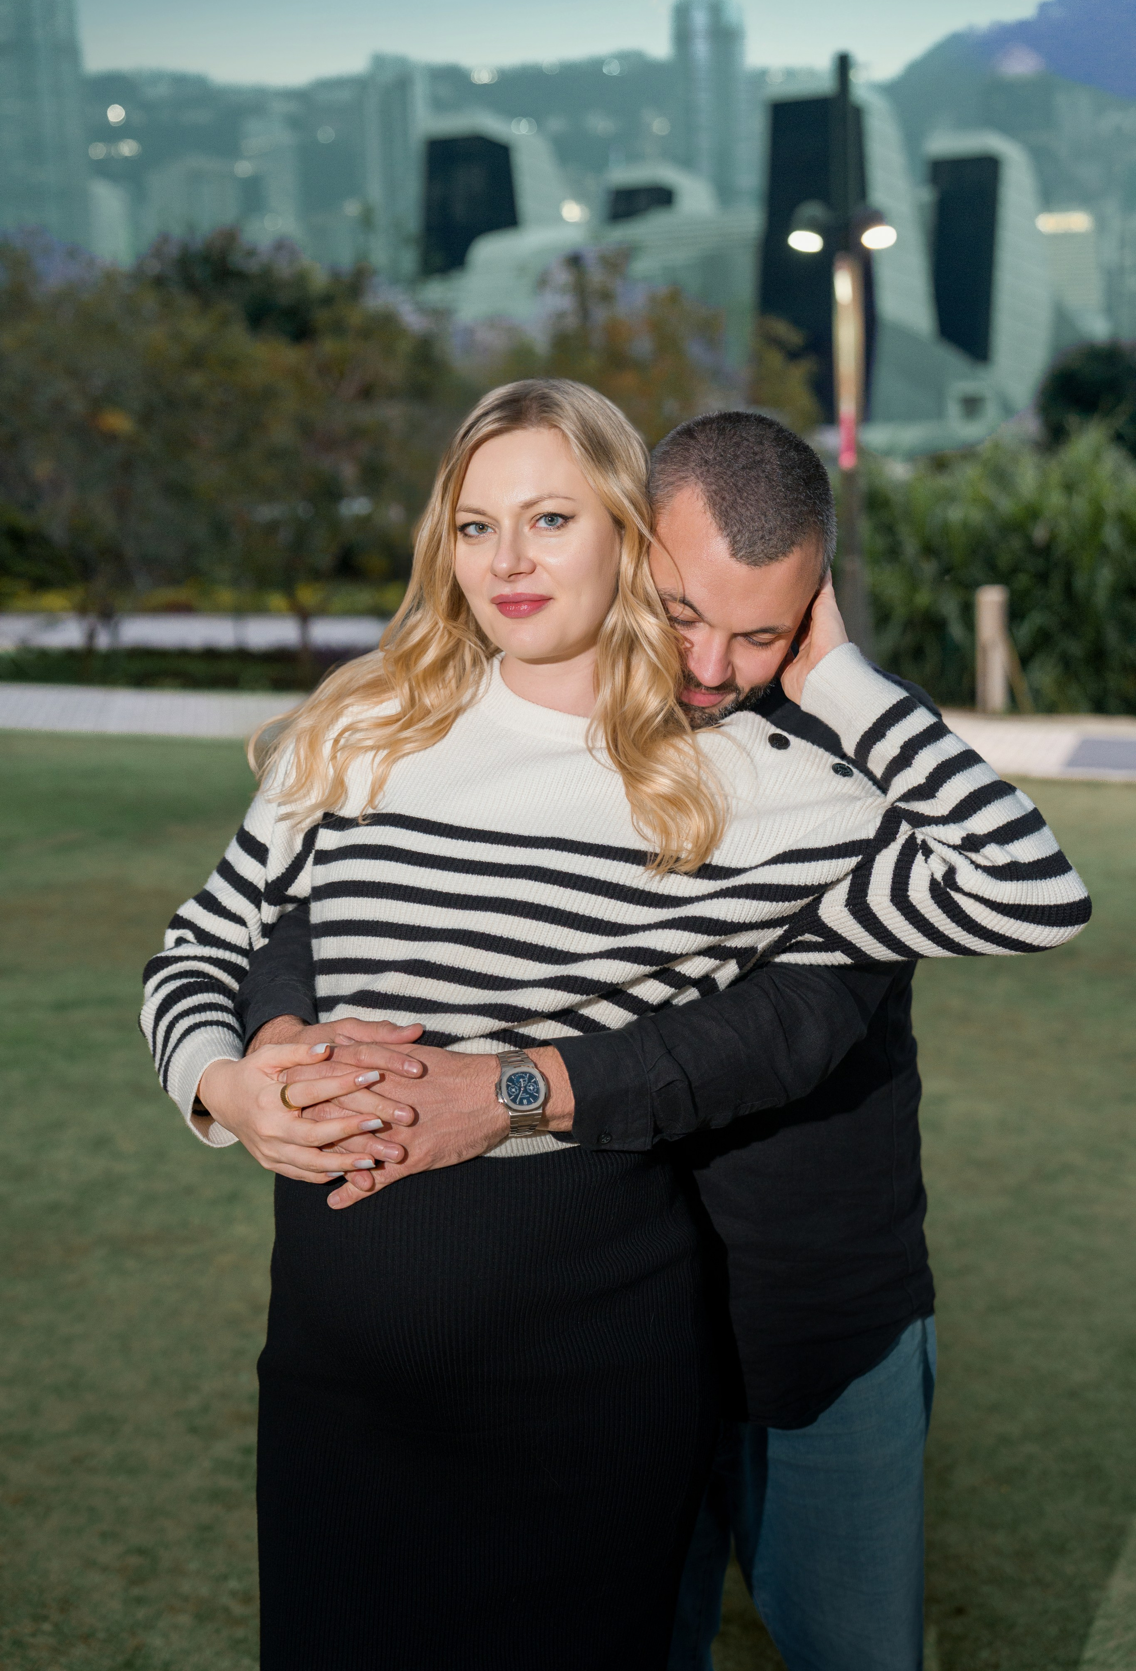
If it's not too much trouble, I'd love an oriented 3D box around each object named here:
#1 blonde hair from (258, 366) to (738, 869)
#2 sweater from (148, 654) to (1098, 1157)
[{"bbox_3d":[-0.064,-0.172,1.960,0.375,0.400,0.270,0,7,16],"label":"blonde hair"},{"bbox_3d":[0.050,0.058,2.040,0.800,0.430,0.360,0,7,14],"label":"sweater"}]

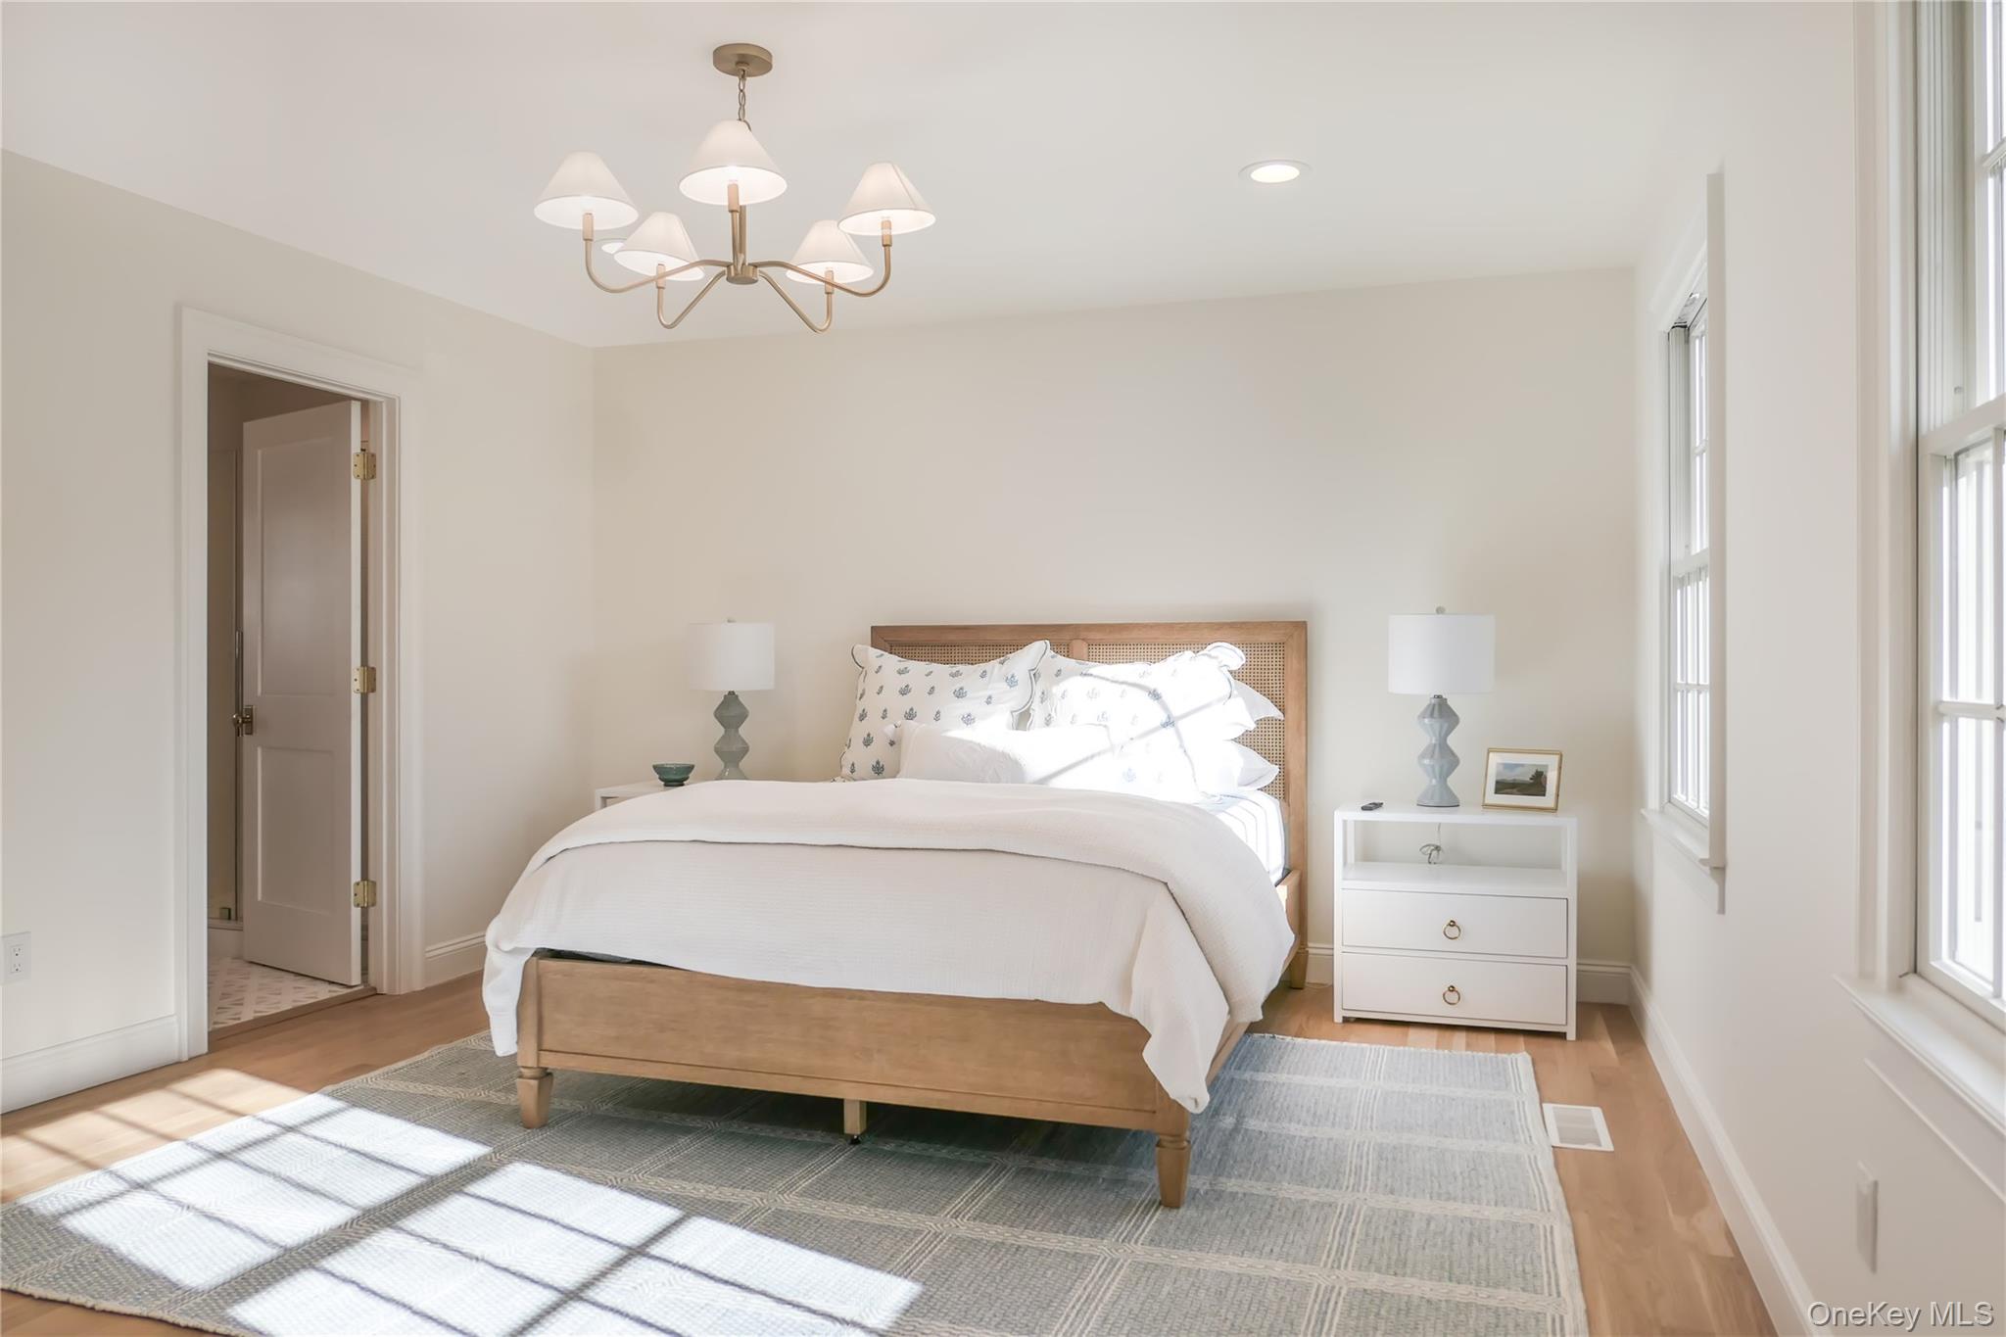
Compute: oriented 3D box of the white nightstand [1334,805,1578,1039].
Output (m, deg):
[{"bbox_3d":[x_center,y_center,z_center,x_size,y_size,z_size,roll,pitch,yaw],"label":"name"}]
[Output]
[{"bbox_3d":[1.466,0.792,4.354,0.713,0.671,0.431,0,0,19],"label":"white nightstand"}]

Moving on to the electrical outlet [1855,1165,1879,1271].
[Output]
[{"bbox_3d":[1.175,0.749,1.820,0.010,0.120,0.075,0,0,19],"label":"electrical outlet"}]

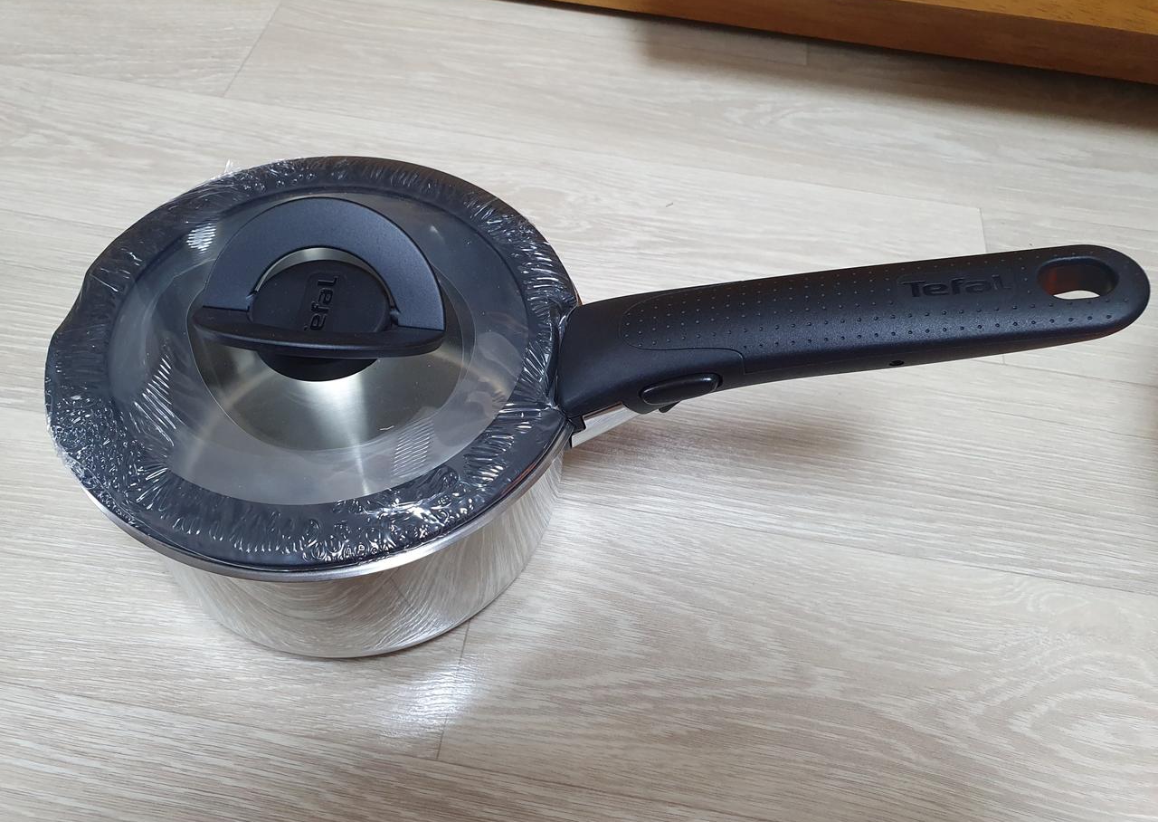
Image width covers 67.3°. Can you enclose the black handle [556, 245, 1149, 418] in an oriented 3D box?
[{"bbox_3d":[0.083,-0.026,0.287,0.184,0.032,0.037,-5,55,14],"label":"black handle"}]

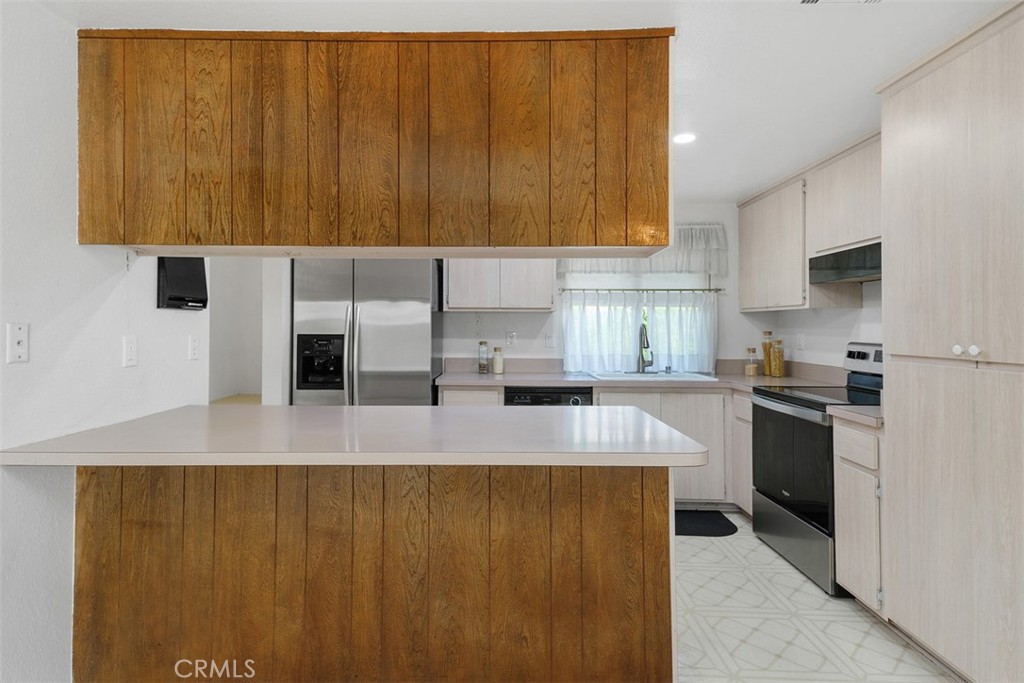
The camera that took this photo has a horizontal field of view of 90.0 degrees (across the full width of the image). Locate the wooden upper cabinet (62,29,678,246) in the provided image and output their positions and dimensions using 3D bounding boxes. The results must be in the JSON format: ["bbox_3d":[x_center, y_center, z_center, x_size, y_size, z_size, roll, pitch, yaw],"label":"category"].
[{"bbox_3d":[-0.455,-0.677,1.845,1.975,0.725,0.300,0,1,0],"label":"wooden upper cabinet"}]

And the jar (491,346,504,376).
[{"bbox_3d":[-0.103,0.152,3.964,0.086,0.207,0.086,0,1,0],"label":"jar"}]

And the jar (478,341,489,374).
[{"bbox_3d":[-0.224,0.125,4.031,0.075,0.258,0.075,0,1,0],"label":"jar"}]

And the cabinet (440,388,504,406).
[{"bbox_3d":[-0.294,0.717,3.835,0.447,0.815,0.600,0,1,-1],"label":"cabinet"}]

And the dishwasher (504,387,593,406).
[{"bbox_3d":[0.246,0.736,3.853,0.613,0.850,0.610,0,1,-1],"label":"dishwasher"}]

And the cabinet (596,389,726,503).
[{"bbox_3d":[1.038,0.714,3.865,0.922,0.800,0.600,0,1,-1],"label":"cabinet"}]

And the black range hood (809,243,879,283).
[{"bbox_3d":[2.033,-0.417,2.831,0.330,0.165,0.740,0,1,-1],"label":"black range hood"}]

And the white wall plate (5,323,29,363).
[{"bbox_3d":[-1.446,0.006,1.500,0.008,0.115,0.071,0,1,0],"label":"white wall plate"}]

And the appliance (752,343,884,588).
[{"bbox_3d":[1.789,0.612,2.766,0.650,1.190,0.764,0,1,0],"label":"appliance"}]

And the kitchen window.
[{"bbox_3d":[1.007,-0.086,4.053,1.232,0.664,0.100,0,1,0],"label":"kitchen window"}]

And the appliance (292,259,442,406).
[{"bbox_3d":[-0.975,0.301,3.658,0.890,1.770,0.750,0,1,0],"label":"appliance"}]

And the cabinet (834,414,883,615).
[{"bbox_3d":[1.873,0.761,2.344,0.605,0.805,0.320,0,1,-1],"label":"cabinet"}]

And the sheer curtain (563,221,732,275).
[{"bbox_3d":[1.024,-0.722,3.999,1.340,0.411,0.100,0,1,0],"label":"sheer curtain"}]

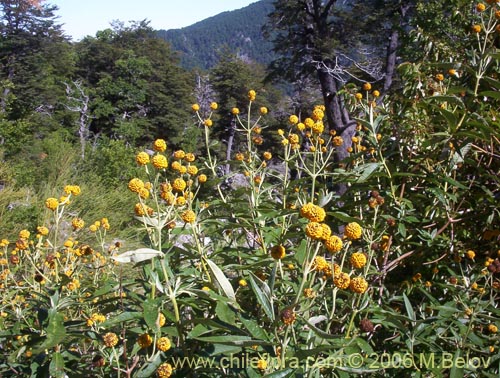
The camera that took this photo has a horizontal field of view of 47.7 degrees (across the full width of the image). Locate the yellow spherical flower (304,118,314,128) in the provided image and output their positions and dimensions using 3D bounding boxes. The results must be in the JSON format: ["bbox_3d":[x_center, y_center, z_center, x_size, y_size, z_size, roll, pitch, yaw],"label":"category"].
[{"bbox_3d":[0.129,-0.142,1.220,0.020,0.020,0.020,0,4,0],"label":"yellow spherical flower"}]

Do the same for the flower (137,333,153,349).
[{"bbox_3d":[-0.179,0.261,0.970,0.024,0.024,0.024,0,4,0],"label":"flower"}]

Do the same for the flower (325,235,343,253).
[{"bbox_3d":[0.122,0.081,0.820,0.025,0.025,0.025,0,4,0],"label":"flower"}]

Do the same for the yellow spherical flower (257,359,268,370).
[{"bbox_3d":[0.024,0.327,1.050,0.019,0.019,0.019,0,4,0],"label":"yellow spherical flower"}]

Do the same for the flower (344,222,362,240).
[{"bbox_3d":[0.152,0.062,0.830,0.025,0.025,0.025,0,4,0],"label":"flower"}]

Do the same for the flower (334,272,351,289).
[{"bbox_3d":[0.153,0.153,0.940,0.027,0.027,0.027,0,4,0],"label":"flower"}]

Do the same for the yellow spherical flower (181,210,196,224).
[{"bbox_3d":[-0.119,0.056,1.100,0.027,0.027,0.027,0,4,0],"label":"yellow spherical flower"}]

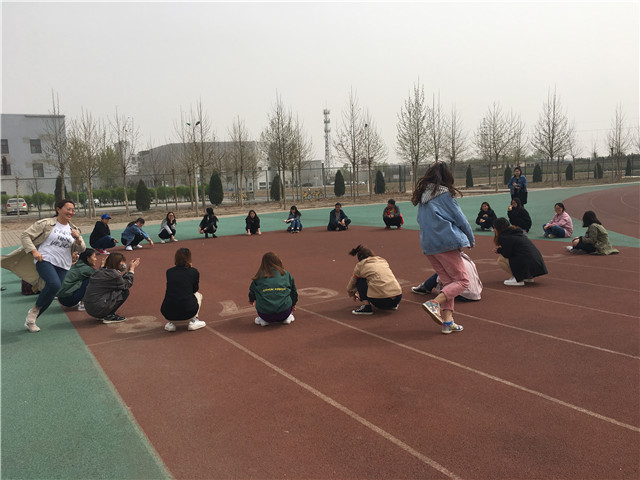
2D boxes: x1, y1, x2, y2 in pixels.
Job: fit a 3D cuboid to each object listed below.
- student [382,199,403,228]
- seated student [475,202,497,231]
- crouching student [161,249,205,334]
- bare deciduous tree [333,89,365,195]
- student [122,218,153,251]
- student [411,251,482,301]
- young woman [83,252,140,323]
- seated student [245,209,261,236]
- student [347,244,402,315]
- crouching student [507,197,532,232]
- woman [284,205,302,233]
[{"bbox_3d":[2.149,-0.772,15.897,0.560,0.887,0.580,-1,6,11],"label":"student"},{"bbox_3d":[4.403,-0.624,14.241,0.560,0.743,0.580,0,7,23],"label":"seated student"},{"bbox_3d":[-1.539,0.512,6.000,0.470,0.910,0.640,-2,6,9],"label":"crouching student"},{"bbox_3d":[2.049,-6.029,34.149,2.100,7.316,2.100,-3,6,0],"label":"bare deciduous tree"},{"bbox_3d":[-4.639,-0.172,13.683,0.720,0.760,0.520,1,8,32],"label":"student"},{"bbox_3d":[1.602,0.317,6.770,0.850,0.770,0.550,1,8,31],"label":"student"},{"bbox_3d":[-2.516,0.555,6.470,0.640,0.810,0.480,-7,8,-33],"label":"young woman"},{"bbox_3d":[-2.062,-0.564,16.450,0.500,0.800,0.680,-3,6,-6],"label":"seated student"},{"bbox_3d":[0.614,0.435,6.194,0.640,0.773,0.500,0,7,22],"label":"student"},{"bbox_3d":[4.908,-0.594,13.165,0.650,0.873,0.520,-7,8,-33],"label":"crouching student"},{"bbox_3d":[-0.815,-0.652,16.500,0.520,0.850,0.720,-2,6,9],"label":"woman"}]

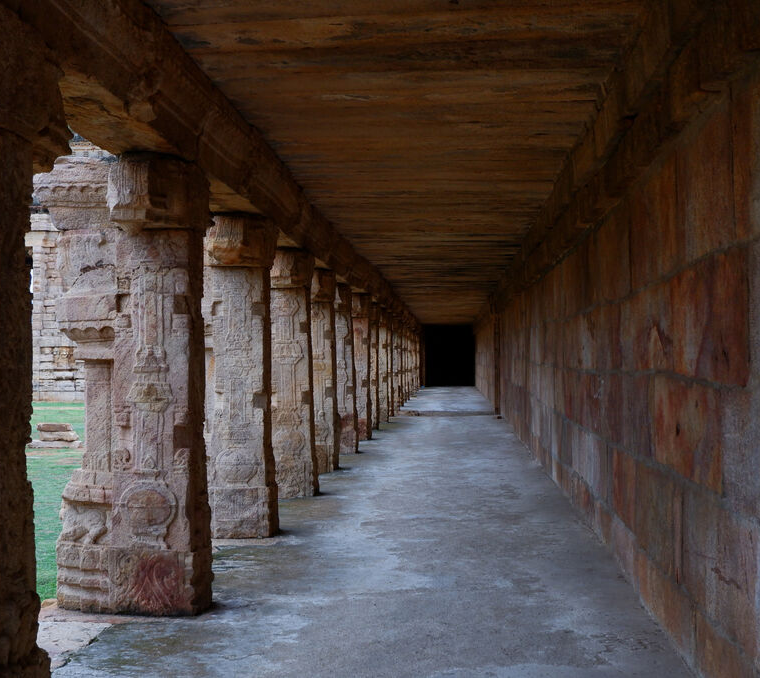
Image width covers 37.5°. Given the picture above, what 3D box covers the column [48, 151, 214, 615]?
[{"bbox_3d":[-1.519,0.283,6.997,0.870,2.720,0.550,0,-1,4],"label":"column"}]

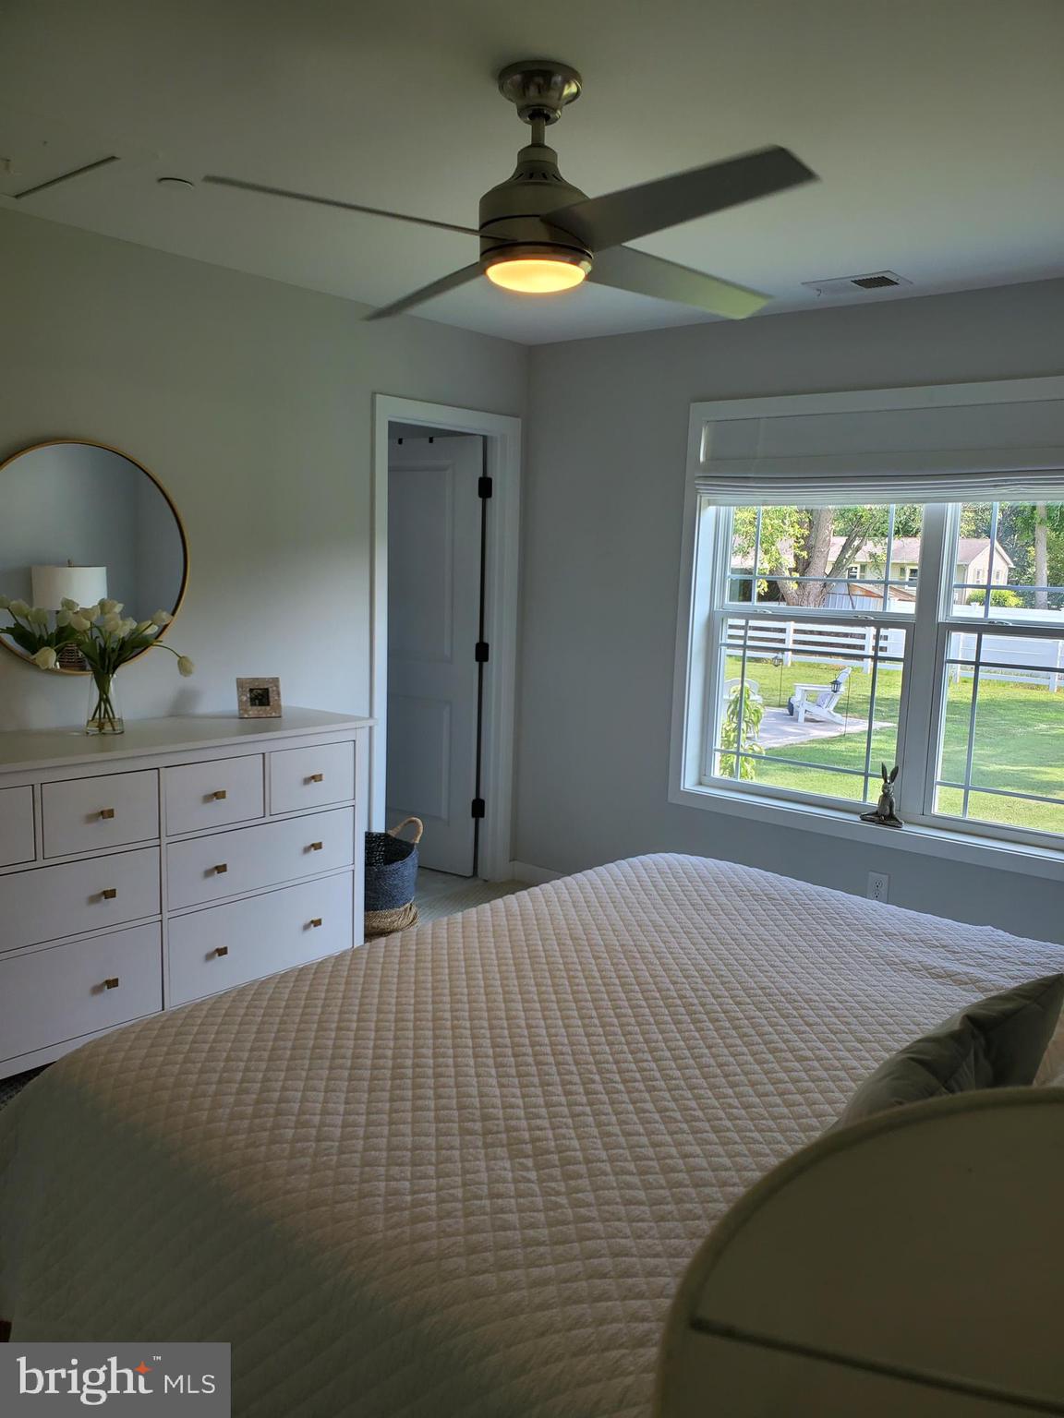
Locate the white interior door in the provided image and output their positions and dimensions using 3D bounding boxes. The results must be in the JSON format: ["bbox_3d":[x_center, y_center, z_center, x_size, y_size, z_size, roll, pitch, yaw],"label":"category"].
[{"bbox_3d":[-0.553,-0.248,5.088,0.710,2.030,0.035,8,10,34],"label":"white interior door"}]

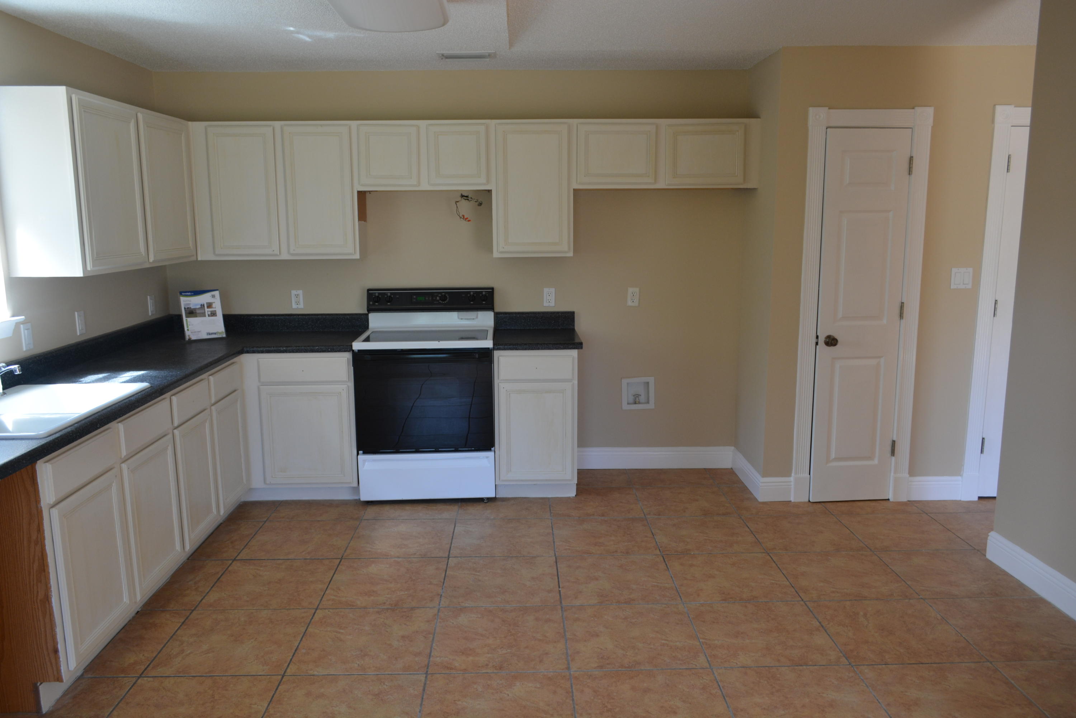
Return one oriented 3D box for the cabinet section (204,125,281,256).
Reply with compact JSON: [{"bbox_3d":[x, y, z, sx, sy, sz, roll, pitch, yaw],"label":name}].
[{"bbox_3d":[-1.648,-0.960,4.665,0.371,0.709,0.310,0,10,-1],"label":"cabinet section"}]

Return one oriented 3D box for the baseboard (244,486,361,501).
[{"bbox_3d":[-1.353,0.763,4.642,0.669,0.095,0.016,-1,9,-1],"label":"baseboard"}]

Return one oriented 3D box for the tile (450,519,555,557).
[{"bbox_3d":[-0.166,0.905,4.080,0.497,0.012,0.497,-1,9,-1],"label":"tile"}]

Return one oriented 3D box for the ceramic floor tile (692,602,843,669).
[{"bbox_3d":[0.859,1.056,3.106,0.497,0.012,0.497,-1,9,-1],"label":"ceramic floor tile"}]

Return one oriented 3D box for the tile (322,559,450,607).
[{"bbox_3d":[-0.664,0.990,3.566,0.500,0.015,0.500,-1,9,-1],"label":"tile"}]

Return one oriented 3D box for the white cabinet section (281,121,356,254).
[{"bbox_3d":[-1.228,-0.967,4.675,0.374,0.711,0.310,0,10,-1],"label":"white cabinet section"}]

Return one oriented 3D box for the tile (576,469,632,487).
[{"bbox_3d":[0.314,0.744,4.992,0.503,0.012,0.331,-1,10,-1],"label":"tile"}]

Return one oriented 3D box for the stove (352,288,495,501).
[{"bbox_3d":[-0.629,0.199,4.713,0.762,1.167,0.636,-1,10,-1],"label":"stove"}]

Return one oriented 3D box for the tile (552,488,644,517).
[{"bbox_3d":[0.322,0.814,4.569,0.495,0.010,0.495,-1,9,-1],"label":"tile"}]

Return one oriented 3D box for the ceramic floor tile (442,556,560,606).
[{"bbox_3d":[-0.158,0.993,3.604,0.503,0.012,0.487,-1,10,-1],"label":"ceramic floor tile"}]

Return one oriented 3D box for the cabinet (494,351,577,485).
[{"bbox_3d":[-0.017,0.285,4.793,0.464,0.772,0.610,-1,9,-1],"label":"cabinet"}]

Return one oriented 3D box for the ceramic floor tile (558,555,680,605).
[{"bbox_3d":[0.346,0.981,3.584,0.500,0.015,0.500,-1,9,-1],"label":"ceramic floor tile"}]

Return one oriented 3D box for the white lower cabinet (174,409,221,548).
[{"bbox_3d":[-1.826,0.546,3.734,0.500,0.550,0.390,-1,9,-1],"label":"white lower cabinet"}]

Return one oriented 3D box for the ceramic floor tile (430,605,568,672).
[{"bbox_3d":[-0.145,1.078,3.120,0.503,0.012,0.487,-1,10,-1],"label":"ceramic floor tile"}]

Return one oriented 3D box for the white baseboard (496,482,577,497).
[{"bbox_3d":[-0.010,0.748,4.658,0.459,0.100,0.017,-1,10,-1],"label":"white baseboard"}]

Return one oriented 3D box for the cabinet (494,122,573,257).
[{"bbox_3d":[-0.030,-0.982,4.685,0.454,0.762,0.321,-1,10,-1],"label":"cabinet"}]

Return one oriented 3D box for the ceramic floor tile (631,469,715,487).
[{"bbox_3d":[0.820,0.742,5.044,0.497,0.012,0.400,-1,9,-1],"label":"ceramic floor tile"}]

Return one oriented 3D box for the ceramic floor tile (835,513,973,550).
[{"bbox_3d":[1.861,0.888,4.137,0.503,0.012,0.487,-1,10,-1],"label":"ceramic floor tile"}]

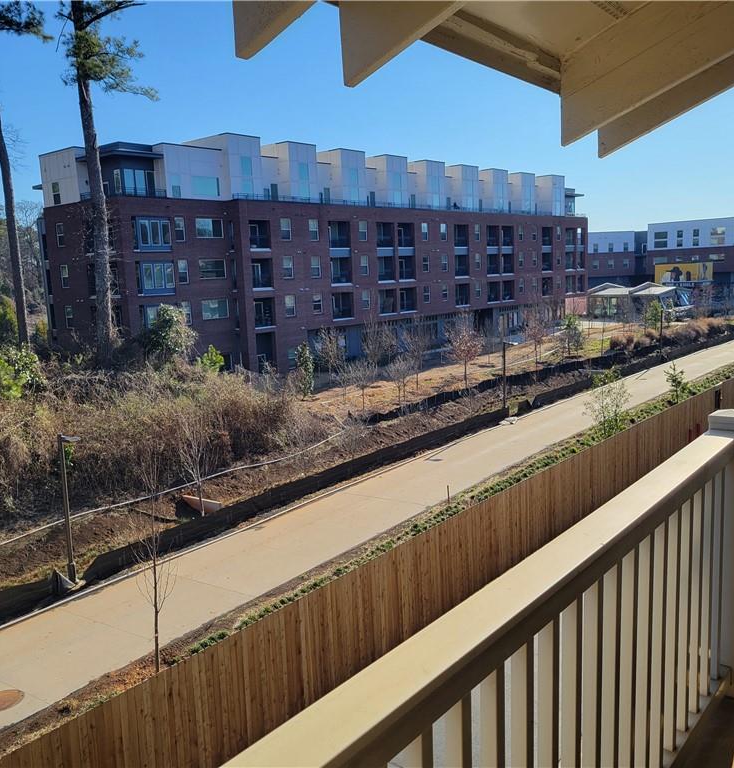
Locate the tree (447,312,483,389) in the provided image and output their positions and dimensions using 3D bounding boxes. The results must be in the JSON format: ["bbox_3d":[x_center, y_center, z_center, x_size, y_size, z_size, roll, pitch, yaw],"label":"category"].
[{"bbox_3d":[6.886,-2.278,53.538,2.474,5.386,2.474,-2,8,0],"label":"tree"}]

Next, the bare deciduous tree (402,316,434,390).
[{"bbox_3d":[3.494,-2.065,53.413,2.193,5.236,2.193,-2,8,0],"label":"bare deciduous tree"}]

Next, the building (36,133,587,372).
[{"bbox_3d":[2.155,-13.709,83.084,13.297,19.897,70.526,5,11,42],"label":"building"}]

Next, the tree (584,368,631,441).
[{"bbox_3d":[11.398,0.924,36.478,2.246,3.345,2.246,5,11,42],"label":"tree"}]

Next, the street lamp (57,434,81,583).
[{"bbox_3d":[-7.888,3.464,20.799,1.100,4.196,0.300,4,10,36],"label":"street lamp"}]

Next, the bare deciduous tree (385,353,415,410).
[{"bbox_3d":[1.979,-0.125,45.977,1.767,3.534,1.767,-2,8,0],"label":"bare deciduous tree"}]

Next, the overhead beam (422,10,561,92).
[{"bbox_3d":[0.373,-1.078,2.400,0.080,0.140,1.300,4,10,37],"label":"overhead beam"}]

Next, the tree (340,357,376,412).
[{"bbox_3d":[-0.430,0.083,46.352,2.256,3.261,2.256,-2,8,0],"label":"tree"}]

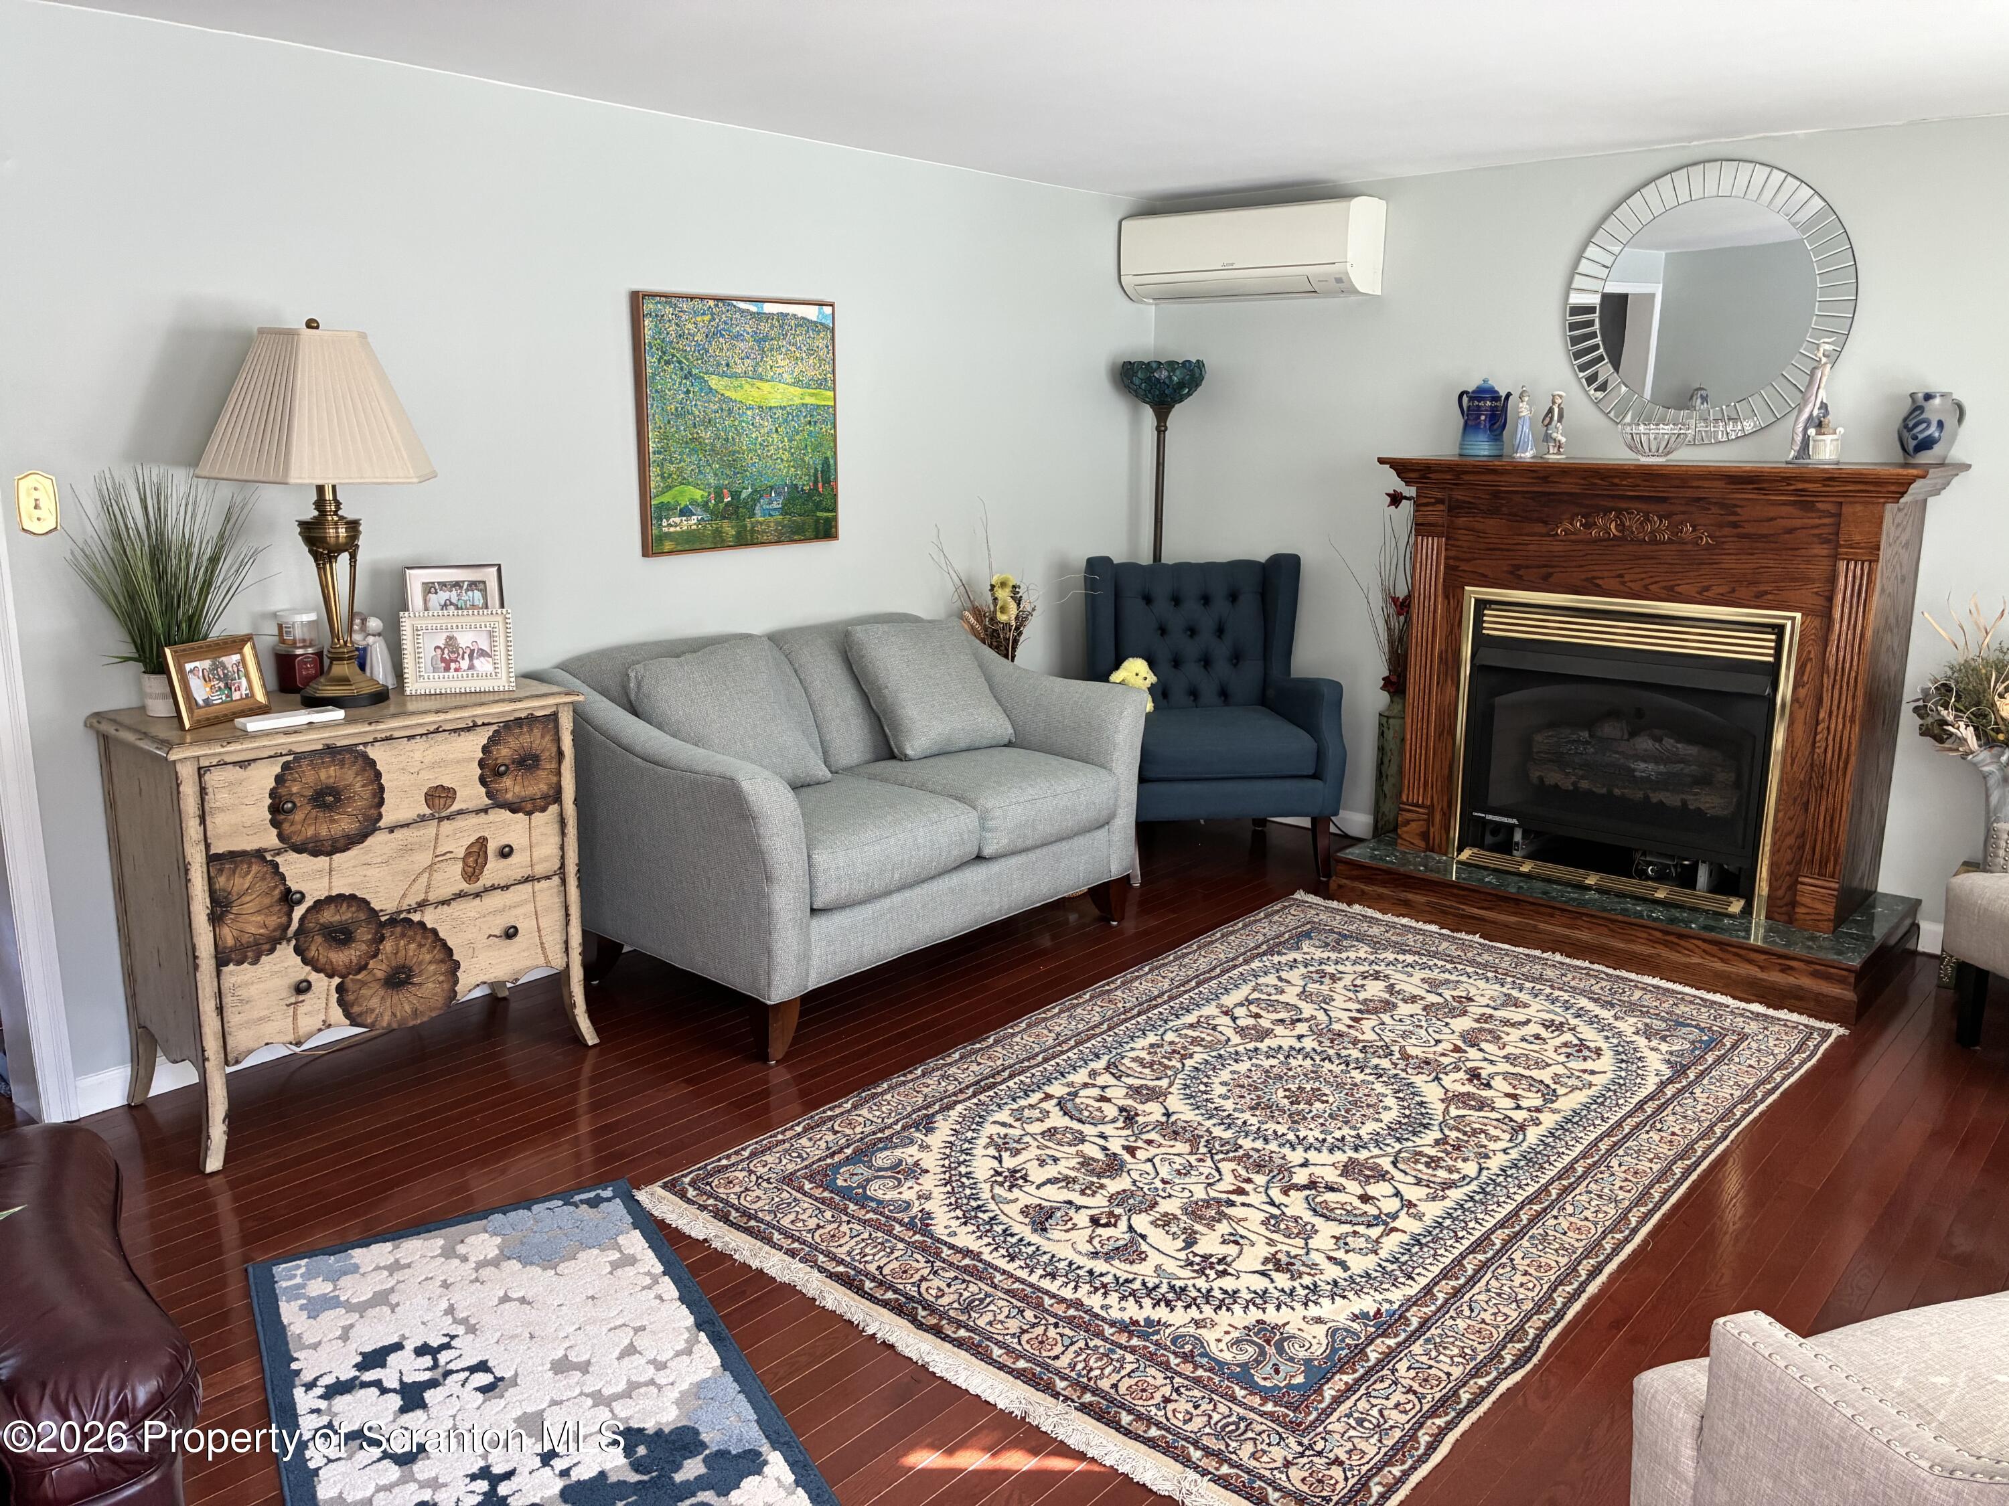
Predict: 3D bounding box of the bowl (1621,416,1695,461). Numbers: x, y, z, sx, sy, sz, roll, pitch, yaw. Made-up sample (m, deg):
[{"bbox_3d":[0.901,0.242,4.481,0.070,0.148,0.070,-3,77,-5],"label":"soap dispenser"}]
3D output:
[{"bbox_3d":[1.931,-0.917,4.441,0.205,0.118,0.205,11,16,40],"label":"bowl"}]

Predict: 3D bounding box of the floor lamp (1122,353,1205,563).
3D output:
[{"bbox_3d":[0.572,-0.594,5.693,0.325,1.706,0.325,11,16,40],"label":"floor lamp"}]

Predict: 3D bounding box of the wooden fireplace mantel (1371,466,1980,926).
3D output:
[{"bbox_3d":[1.853,-0.233,4.402,1.440,1.211,0.586,11,16,40],"label":"wooden fireplace mantel"}]

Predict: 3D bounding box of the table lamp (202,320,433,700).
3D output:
[{"bbox_3d":[-1.439,-0.505,3.204,0.445,0.798,0.465,11,16,40],"label":"table lamp"}]

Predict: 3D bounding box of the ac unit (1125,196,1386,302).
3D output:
[{"bbox_3d":[0.857,-1.752,5.316,0.923,0.303,0.250,11,16,40],"label":"ac unit"}]

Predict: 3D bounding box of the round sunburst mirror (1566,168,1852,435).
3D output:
[{"bbox_3d":[2.068,-1.324,4.468,0.810,0.810,0.030,11,16,40],"label":"round sunburst mirror"}]

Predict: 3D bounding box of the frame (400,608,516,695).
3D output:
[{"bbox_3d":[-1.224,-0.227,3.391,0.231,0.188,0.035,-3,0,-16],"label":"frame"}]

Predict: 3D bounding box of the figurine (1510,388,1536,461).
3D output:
[{"bbox_3d":[1.562,-0.990,4.521,0.066,0.210,0.066,-5,13,-21],"label":"figurine"}]

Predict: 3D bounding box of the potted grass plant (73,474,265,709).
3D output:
[{"bbox_3d":[-1.719,-0.334,3.143,0.320,0.515,0.370,11,16,40],"label":"potted grass plant"}]

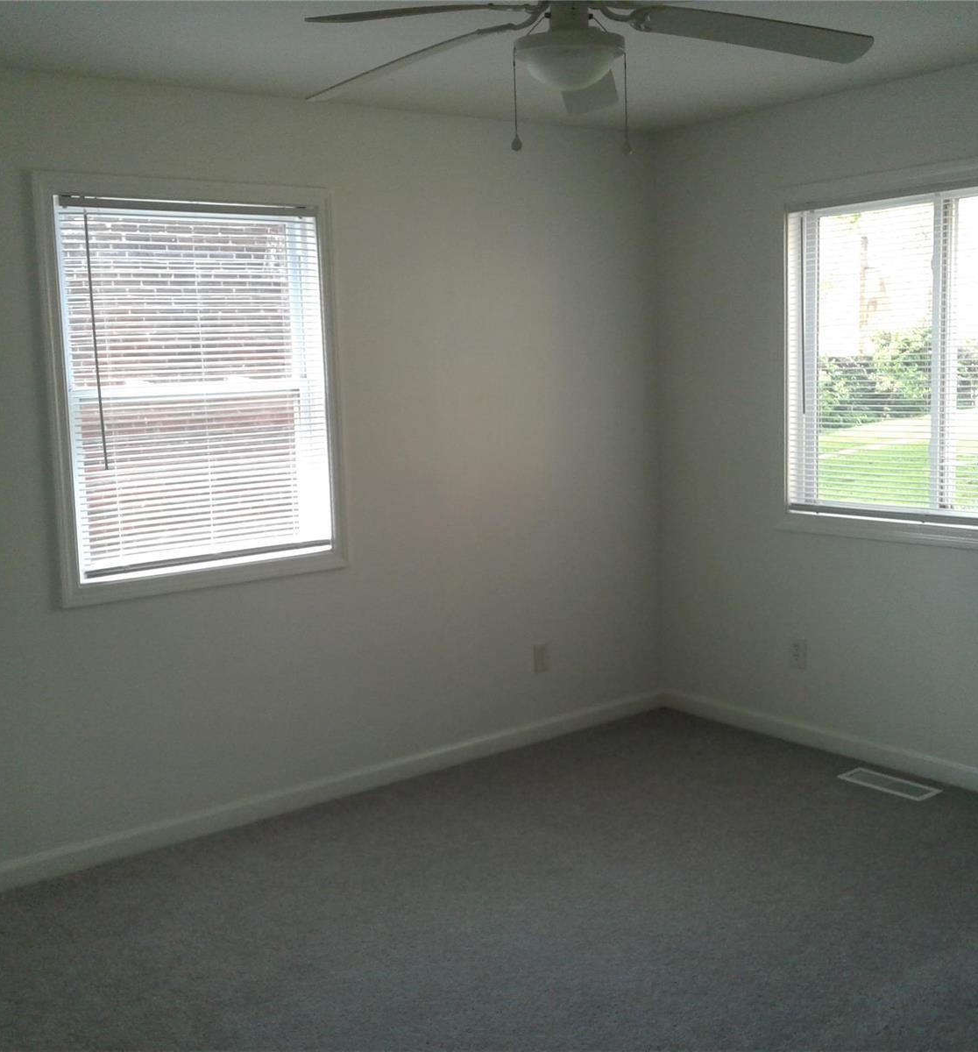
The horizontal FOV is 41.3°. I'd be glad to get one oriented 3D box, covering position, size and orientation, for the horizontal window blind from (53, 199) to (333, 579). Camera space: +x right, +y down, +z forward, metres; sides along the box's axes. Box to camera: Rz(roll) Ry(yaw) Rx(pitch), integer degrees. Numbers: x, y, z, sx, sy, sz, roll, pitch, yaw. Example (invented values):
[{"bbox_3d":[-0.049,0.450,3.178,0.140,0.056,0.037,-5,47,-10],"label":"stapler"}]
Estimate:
[{"bbox_3d":[-0.925,-0.461,4.254,0.902,1.169,0.040,-8,9,-37],"label":"horizontal window blind"}]

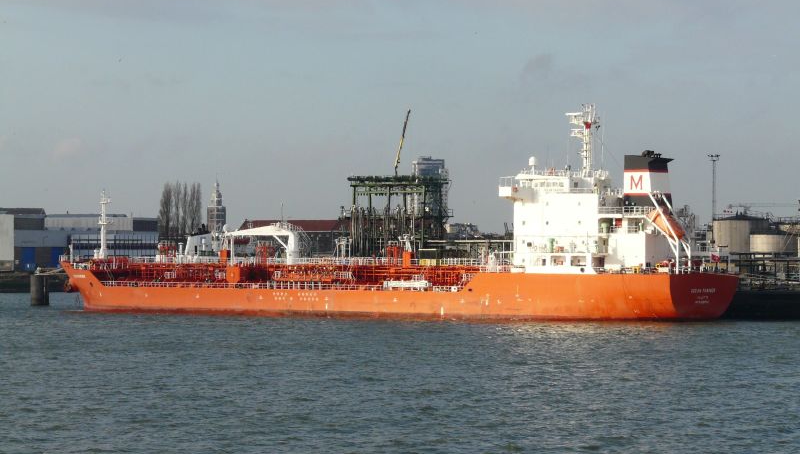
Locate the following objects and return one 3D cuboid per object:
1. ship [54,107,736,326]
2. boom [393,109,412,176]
[{"bbox_3d":[-6.717,-1.616,449.592,125.034,32.721,20.453,0,-1,35],"label":"ship"},{"bbox_3d":[0.420,-14.125,478.000,0.900,11.233,0.800,11,0,0],"label":"boom"}]

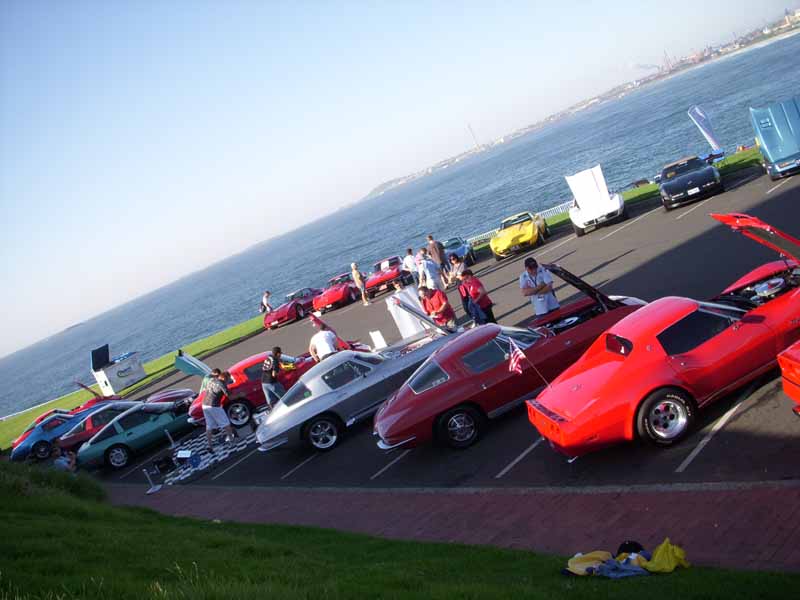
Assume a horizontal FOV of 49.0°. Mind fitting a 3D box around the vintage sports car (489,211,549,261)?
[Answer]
[{"bbox_3d":[4.405,-2.556,32.770,1.760,1.210,4.650,-21,8,19],"label":"vintage sports car"}]

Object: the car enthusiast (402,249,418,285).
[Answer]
[{"bbox_3d":[0.541,-1.012,30.643,0.520,1.620,0.480,-26,8,-25],"label":"car enthusiast"}]

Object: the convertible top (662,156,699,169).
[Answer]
[{"bbox_3d":[8.874,-4.229,27.884,1.220,0.360,1.200,-21,8,19],"label":"convertible top"}]

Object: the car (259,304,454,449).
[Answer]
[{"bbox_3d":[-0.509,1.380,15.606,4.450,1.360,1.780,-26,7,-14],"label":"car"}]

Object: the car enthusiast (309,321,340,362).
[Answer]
[{"bbox_3d":[-1.475,1.238,18.912,0.580,1.450,0.720,-22,7,12],"label":"car enthusiast"}]

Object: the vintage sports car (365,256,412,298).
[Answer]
[{"bbox_3d":[-0.430,-1.175,36.249,1.770,1.260,4.450,-21,7,14],"label":"vintage sports car"}]

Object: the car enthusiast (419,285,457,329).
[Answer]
[{"bbox_3d":[0.827,0.428,17.111,0.560,1.640,0.500,-18,9,40],"label":"car enthusiast"}]

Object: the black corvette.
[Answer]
[{"bbox_3d":[8.949,-3.778,27.606,1.820,1.190,4.500,-21,8,19],"label":"black corvette"}]

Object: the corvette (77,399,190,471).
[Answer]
[{"bbox_3d":[-6.022,3.010,22.453,4.450,1.190,1.820,-26,7,-13],"label":"corvette"}]

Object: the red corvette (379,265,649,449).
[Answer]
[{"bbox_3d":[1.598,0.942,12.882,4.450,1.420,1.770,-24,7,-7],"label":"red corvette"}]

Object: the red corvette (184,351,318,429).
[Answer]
[{"bbox_3d":[-2.742,1.769,20.256,4.500,1.270,1.770,-24,7,-6],"label":"red corvette"}]

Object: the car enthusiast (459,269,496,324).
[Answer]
[{"bbox_3d":[1.581,0.112,17.059,0.500,1.630,0.560,-29,9,-37],"label":"car enthusiast"}]

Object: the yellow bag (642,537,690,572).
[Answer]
[{"bbox_3d":[1.968,1.894,6.511,0.310,0.190,0.220,-24,7,0],"label":"yellow bag"}]

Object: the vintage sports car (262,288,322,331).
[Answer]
[{"bbox_3d":[-4.713,0.223,39.718,1.760,1.230,4.650,-20,8,26],"label":"vintage sports car"}]

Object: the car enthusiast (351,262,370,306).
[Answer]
[{"bbox_3d":[-1.699,-0.592,34.946,0.380,1.710,0.480,-20,8,25],"label":"car enthusiast"}]

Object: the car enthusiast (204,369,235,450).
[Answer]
[{"bbox_3d":[-3.809,2.332,18.533,0.750,1.500,0.550,-26,8,-22],"label":"car enthusiast"}]

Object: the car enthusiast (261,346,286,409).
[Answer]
[{"bbox_3d":[-2.710,1.774,19.118,0.620,1.520,0.520,-27,8,-30],"label":"car enthusiast"}]

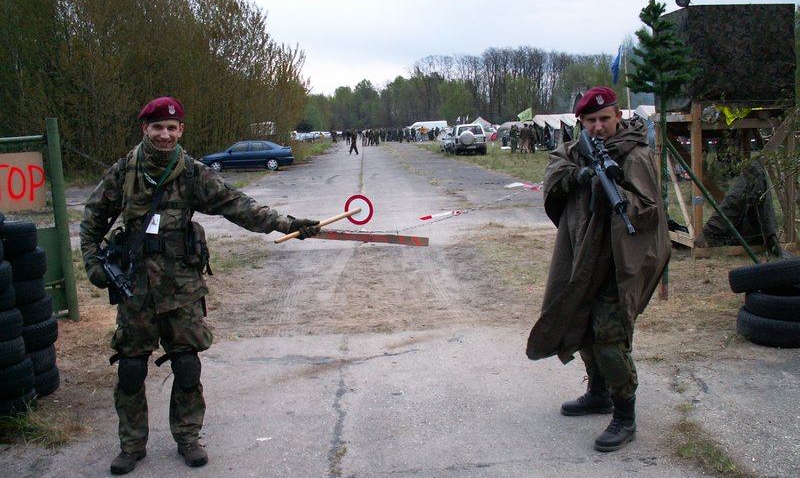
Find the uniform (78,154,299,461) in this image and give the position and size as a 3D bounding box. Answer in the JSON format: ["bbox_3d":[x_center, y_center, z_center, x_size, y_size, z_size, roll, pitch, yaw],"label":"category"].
[{"bbox_3d":[-1.037,0.319,4.004,1.030,1.500,0.430,-3,8,-9],"label":"uniform"}]

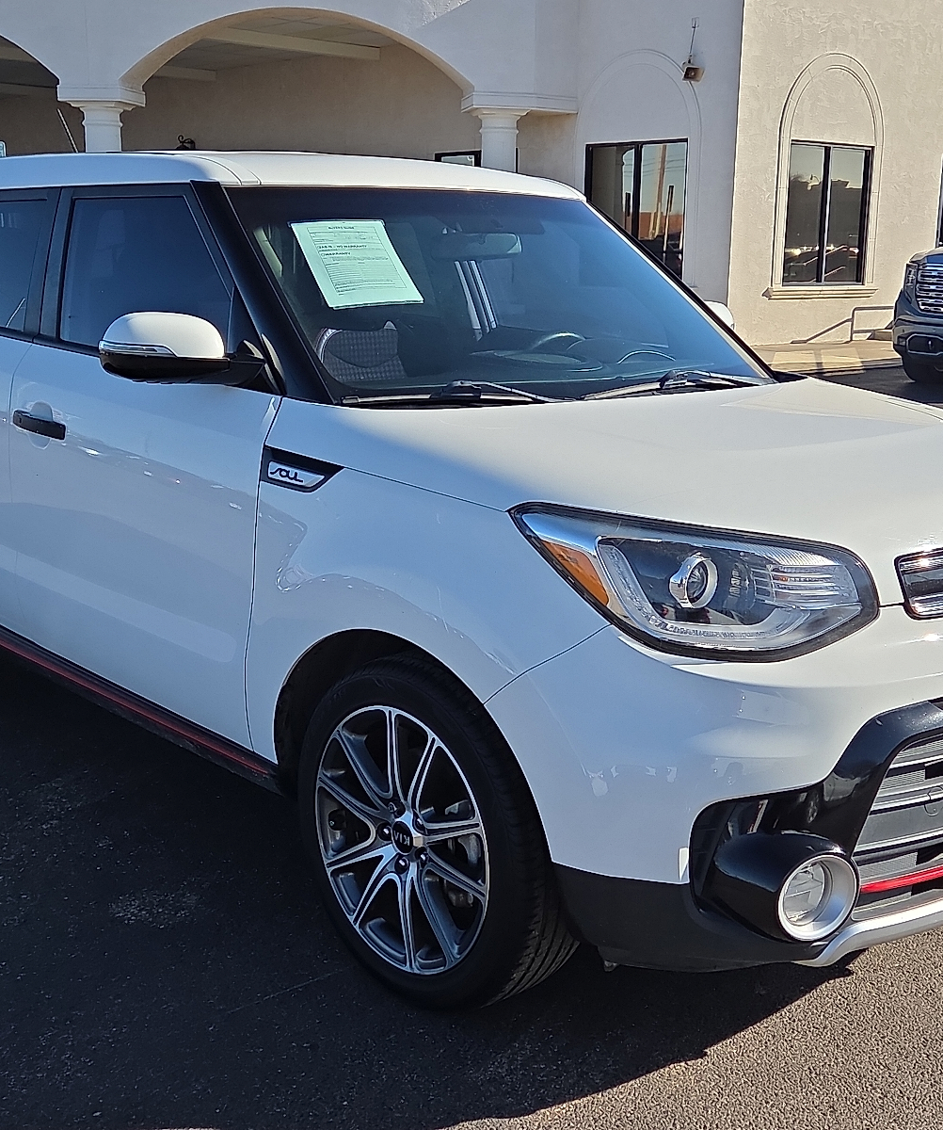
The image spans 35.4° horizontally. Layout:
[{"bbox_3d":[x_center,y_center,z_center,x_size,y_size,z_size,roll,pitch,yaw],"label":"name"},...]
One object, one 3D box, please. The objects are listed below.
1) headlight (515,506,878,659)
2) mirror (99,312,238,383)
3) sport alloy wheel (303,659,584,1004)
[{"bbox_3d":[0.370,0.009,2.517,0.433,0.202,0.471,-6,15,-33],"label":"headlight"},{"bbox_3d":[-0.610,-0.435,2.941,0.250,0.150,0.165,-10,17,-43],"label":"mirror"},{"bbox_3d":[-0.064,0.494,2.817,0.235,0.668,0.668,-9,16,-42],"label":"sport alloy wheel"}]

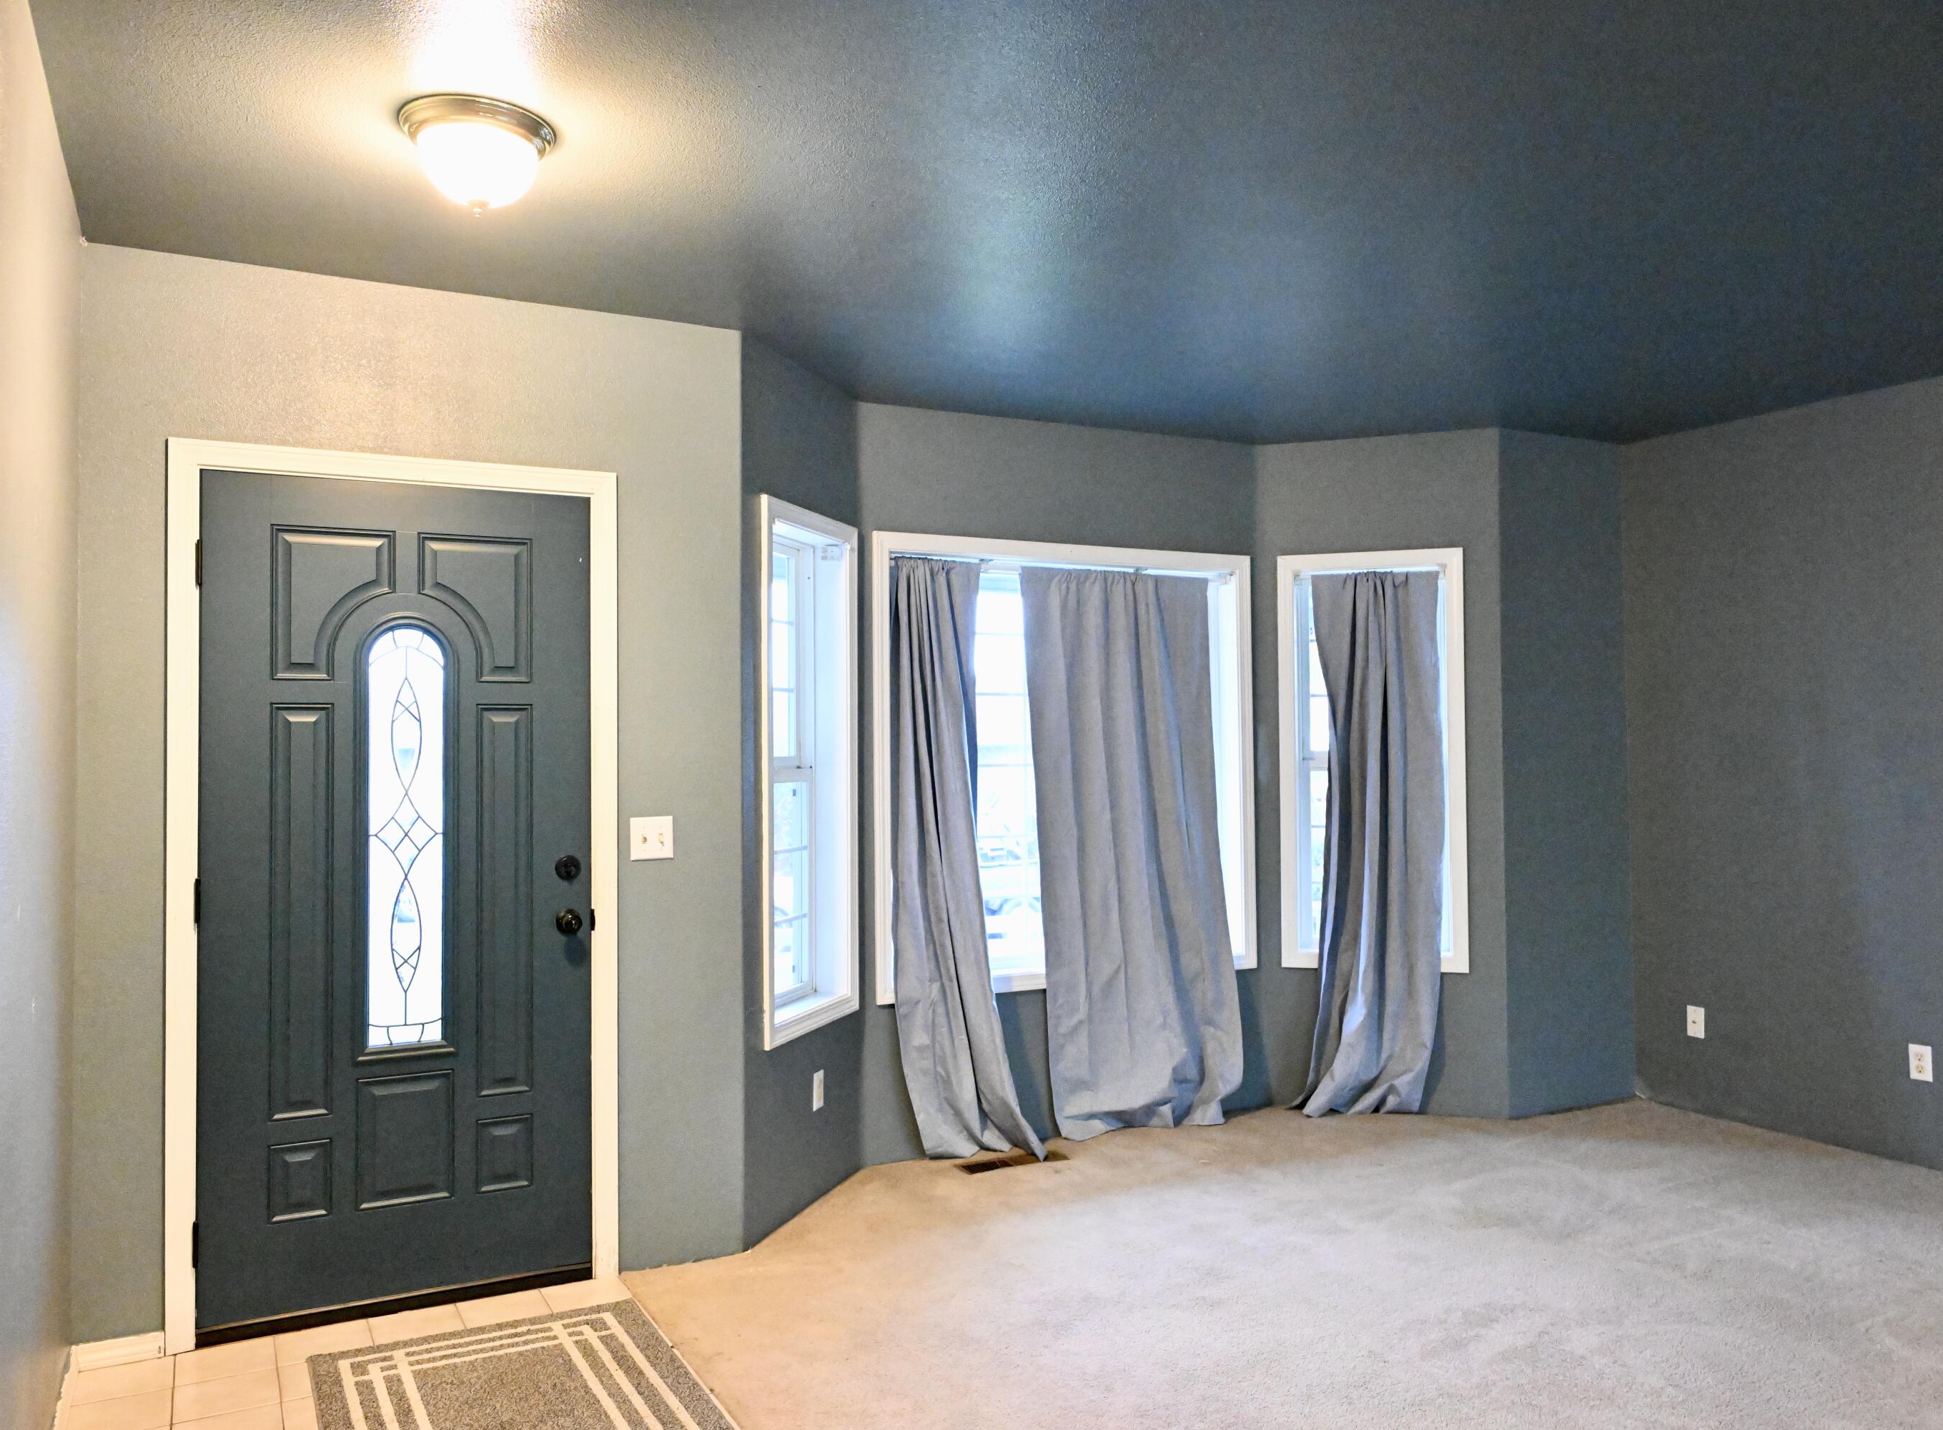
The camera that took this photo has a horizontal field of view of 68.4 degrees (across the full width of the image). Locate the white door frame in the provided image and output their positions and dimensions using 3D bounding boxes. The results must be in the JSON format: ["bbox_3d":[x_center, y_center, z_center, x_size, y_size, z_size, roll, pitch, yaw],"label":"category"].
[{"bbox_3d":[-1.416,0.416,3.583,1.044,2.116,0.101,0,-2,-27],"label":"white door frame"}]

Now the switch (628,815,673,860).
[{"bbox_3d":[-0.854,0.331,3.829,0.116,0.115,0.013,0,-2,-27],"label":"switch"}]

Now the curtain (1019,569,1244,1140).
[{"bbox_3d":[0.596,0.485,5.195,0.872,2.014,0.167,0,-2,-27],"label":"curtain"}]

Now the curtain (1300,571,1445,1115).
[{"bbox_3d":[1.499,0.476,5.362,0.539,2.024,0.167,-1,-2,15],"label":"curtain"}]

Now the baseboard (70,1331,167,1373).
[{"bbox_3d":[-1.934,1.445,3.243,0.176,0.060,0.015,0,-2,-27],"label":"baseboard"}]

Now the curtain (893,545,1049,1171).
[{"bbox_3d":[-0.028,0.480,4.854,0.451,2.019,0.206,0,-2,-27],"label":"curtain"}]

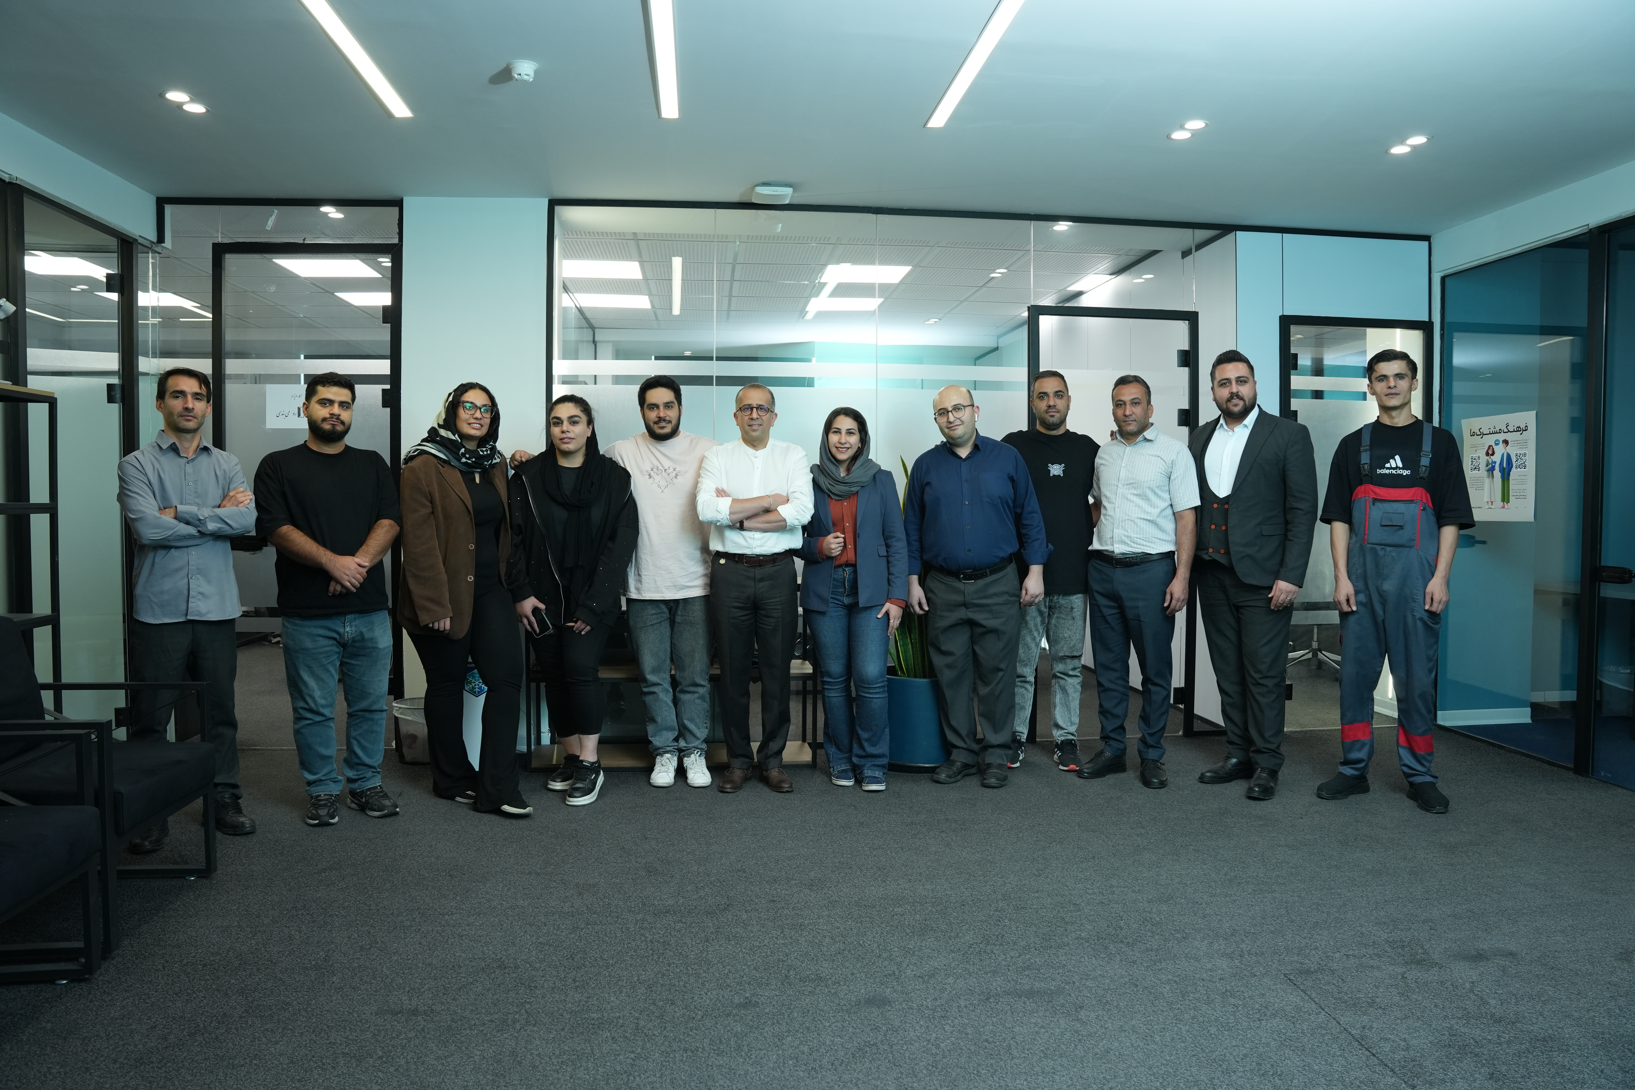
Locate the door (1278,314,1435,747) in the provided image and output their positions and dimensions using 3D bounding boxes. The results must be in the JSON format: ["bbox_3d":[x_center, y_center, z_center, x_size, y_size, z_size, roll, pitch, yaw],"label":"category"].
[{"bbox_3d":[2.860,-0.102,5.816,0.890,2.200,0.070,0,2,-6],"label":"door"}]

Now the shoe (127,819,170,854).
[{"bbox_3d":[-2.360,0.991,3.825,0.105,0.110,0.290,0,2,-14],"label":"shoe"}]

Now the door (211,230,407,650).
[{"bbox_3d":[-2.455,-0.227,5.273,0.890,2.450,0.070,0,2,-6],"label":"door"}]

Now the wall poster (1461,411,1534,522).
[{"bbox_3d":[3.394,-0.380,5.430,0.010,0.531,0.504,0,2,-6],"label":"wall poster"}]

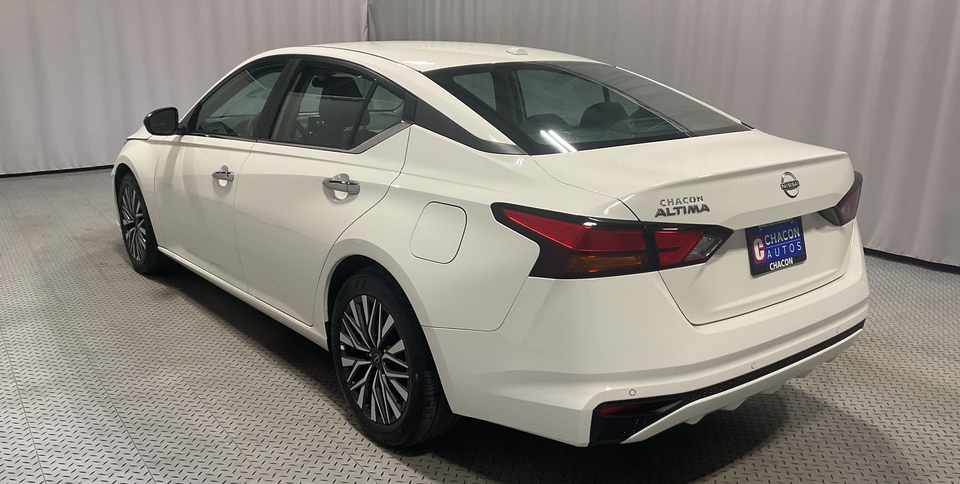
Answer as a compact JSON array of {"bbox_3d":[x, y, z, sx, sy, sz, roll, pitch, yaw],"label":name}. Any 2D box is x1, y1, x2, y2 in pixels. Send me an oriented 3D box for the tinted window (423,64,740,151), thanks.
[{"bbox_3d":[0.426,-0.557,3.096,1.230,0.130,0.750,-11,36,-38],"label":"tinted window"}]

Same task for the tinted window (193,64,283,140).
[{"bbox_3d":[-1.193,-0.709,3.950,0.070,0.420,0.860,15,1,-41],"label":"tinted window"}]

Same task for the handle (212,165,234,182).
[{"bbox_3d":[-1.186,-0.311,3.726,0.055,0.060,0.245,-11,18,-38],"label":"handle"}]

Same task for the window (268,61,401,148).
[{"bbox_3d":[-0.574,-0.552,3.232,0.070,0.400,1.030,15,1,-41],"label":"window"}]

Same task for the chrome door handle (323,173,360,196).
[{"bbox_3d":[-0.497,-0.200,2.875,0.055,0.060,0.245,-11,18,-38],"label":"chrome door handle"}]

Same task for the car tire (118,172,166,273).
[{"bbox_3d":[-2.092,-0.131,5.118,0.230,0.660,0.660,-11,18,-38],"label":"car tire"}]

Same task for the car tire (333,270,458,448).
[{"bbox_3d":[-0.318,0.414,2.990,0.230,0.660,0.660,-11,18,-38],"label":"car tire"}]

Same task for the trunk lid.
[{"bbox_3d":[0.816,-0.082,2.714,1.340,0.480,0.610,-11,18,-38],"label":"trunk lid"}]

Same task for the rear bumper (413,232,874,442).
[{"bbox_3d":[0.772,0.221,2.841,1.820,0.550,0.780,-11,18,-38],"label":"rear bumper"}]

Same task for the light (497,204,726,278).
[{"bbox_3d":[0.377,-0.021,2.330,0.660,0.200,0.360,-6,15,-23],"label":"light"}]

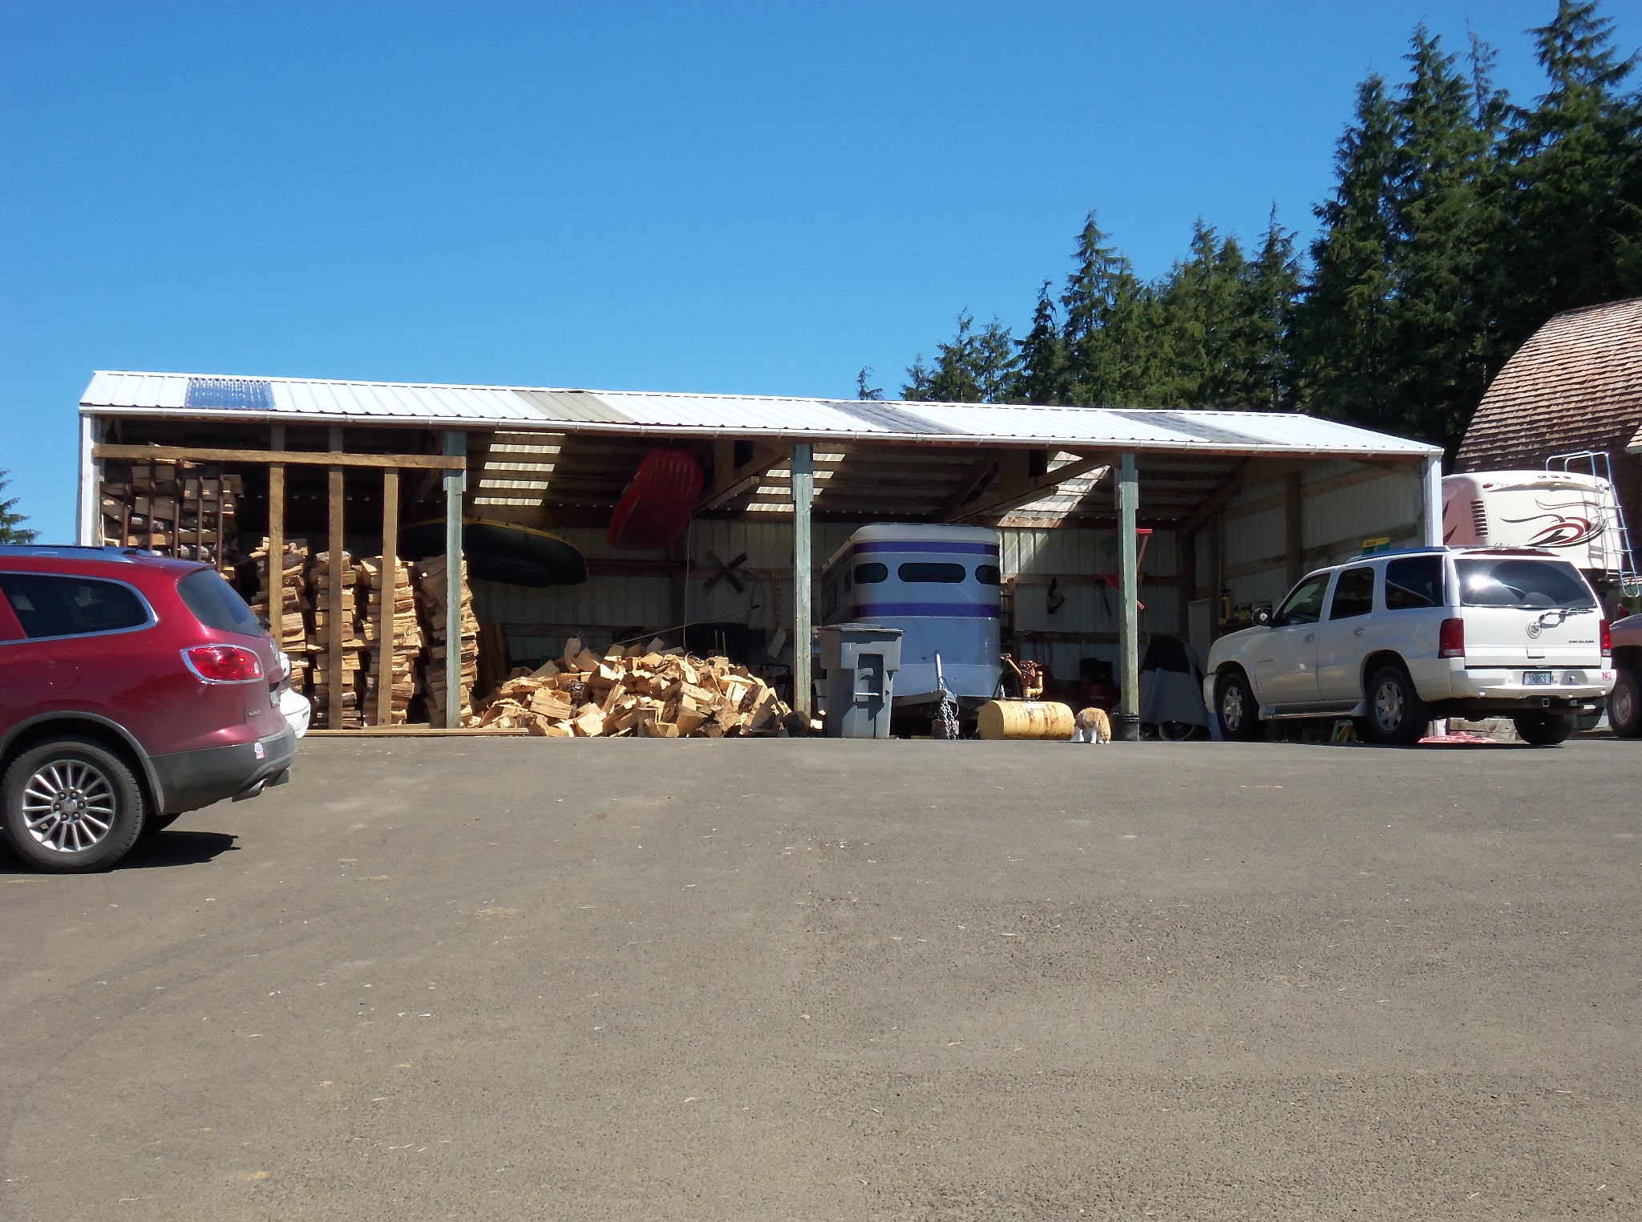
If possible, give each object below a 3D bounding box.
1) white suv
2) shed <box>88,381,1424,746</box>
[{"bbox_3d":[5.920,0.430,27.100,2.020,1.920,5.050,1,-4,-21],"label":"white suv"},{"bbox_3d":[-1.060,-0.510,31.150,14.790,4.200,7.700,1,-4,-14],"label":"shed"}]

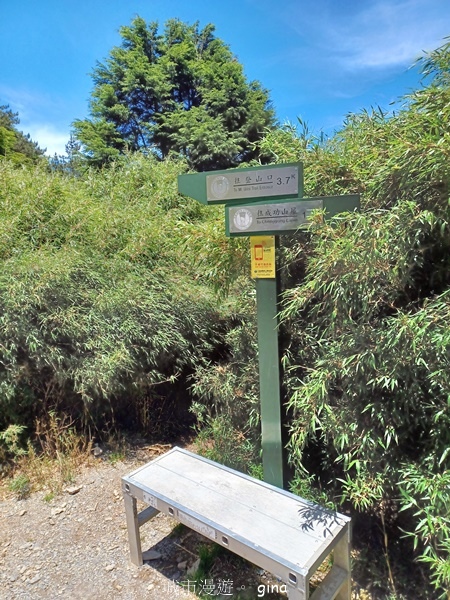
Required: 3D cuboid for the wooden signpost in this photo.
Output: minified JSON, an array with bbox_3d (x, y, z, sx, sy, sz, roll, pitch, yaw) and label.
[{"bbox_3d":[0.233,0.254,2.169,0.862,1.767,0.120,2,13,25],"label":"wooden signpost"}]

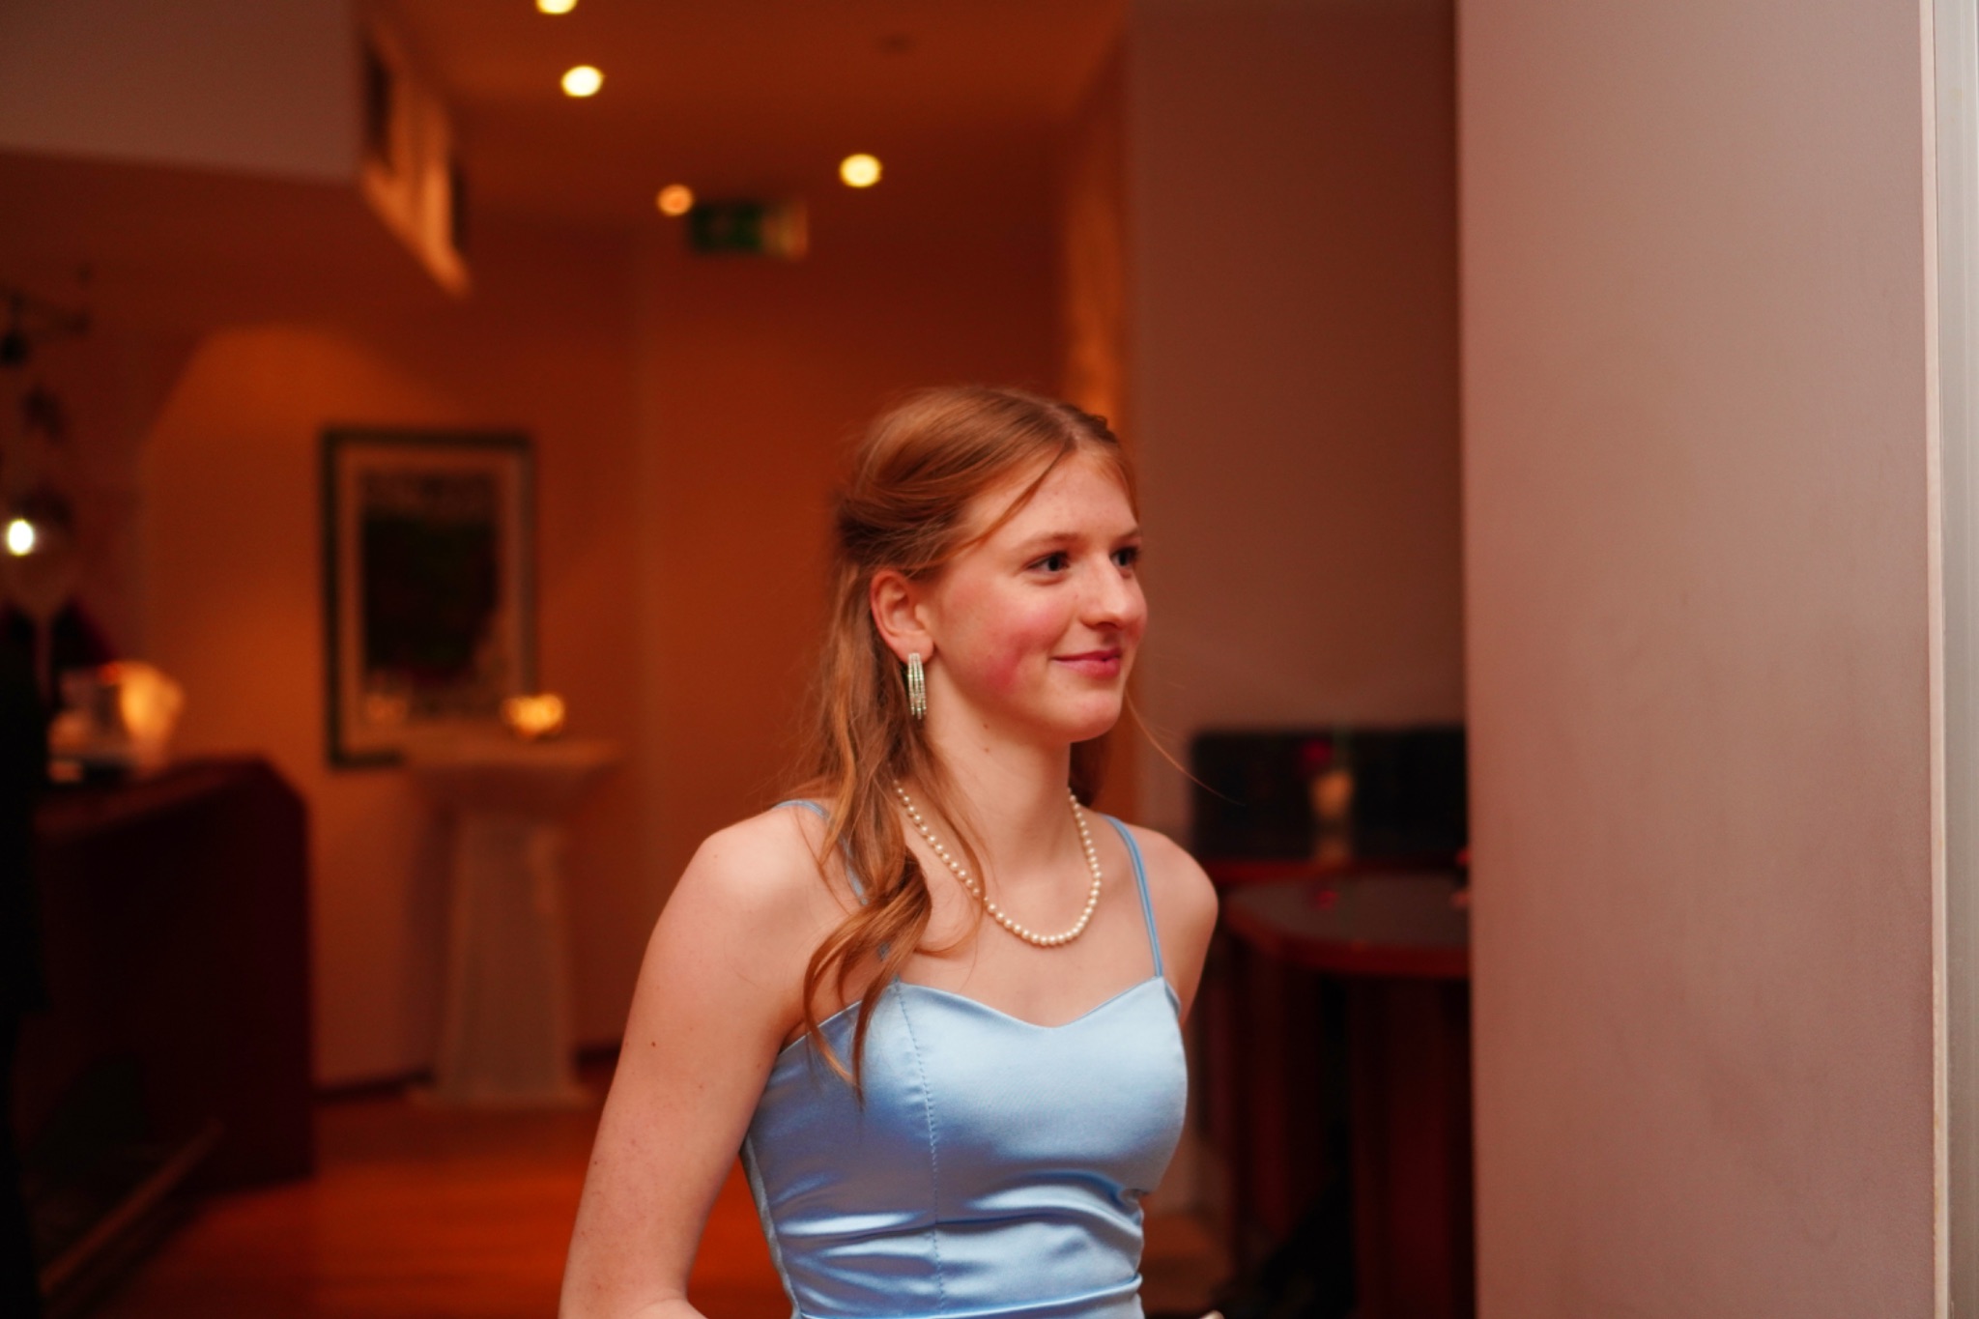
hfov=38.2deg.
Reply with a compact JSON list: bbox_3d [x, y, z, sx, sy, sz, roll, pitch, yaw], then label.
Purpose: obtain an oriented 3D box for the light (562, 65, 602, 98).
[{"bbox_3d":[-1.020,-1.451,7.169,0.100,0.040,0.100,-1,1,0],"label":"light"}]

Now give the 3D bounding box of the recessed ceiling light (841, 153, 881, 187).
[{"bbox_3d":[-0.391,-1.489,8.711,0.100,0.040,0.100,-1,1,0],"label":"recessed ceiling light"}]

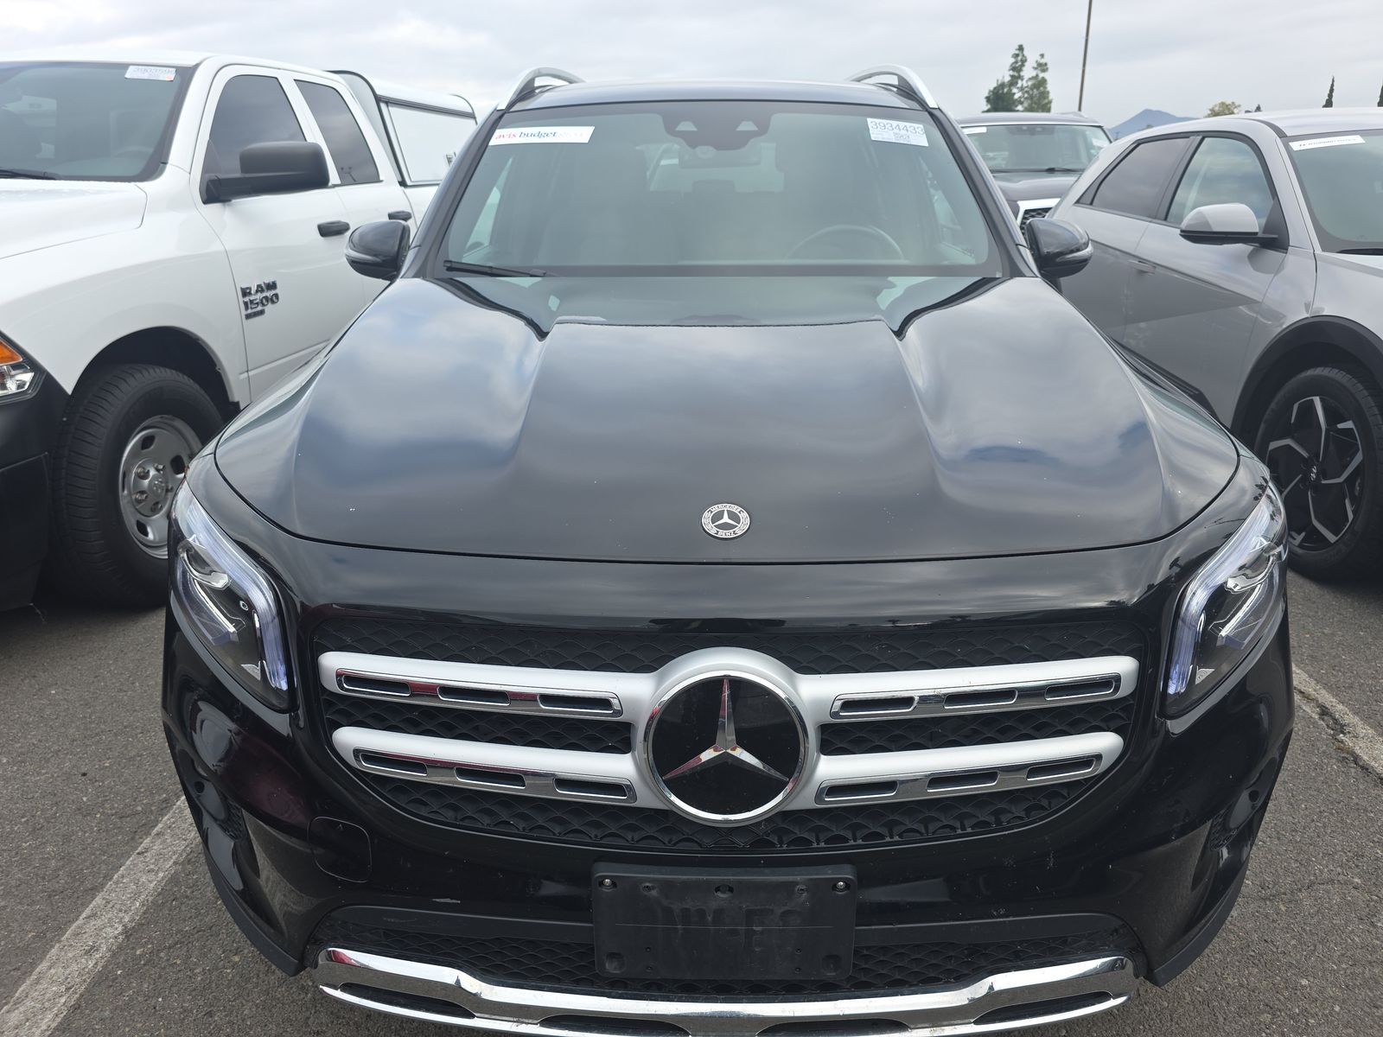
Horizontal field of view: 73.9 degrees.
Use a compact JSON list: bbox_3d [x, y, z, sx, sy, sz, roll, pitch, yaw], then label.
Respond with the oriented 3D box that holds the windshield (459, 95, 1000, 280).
[{"bbox_3d":[0.070,-0.870,2.408,1.410,0.150,0.670,0,62,1],"label":"windshield"}]

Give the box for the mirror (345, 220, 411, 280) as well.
[{"bbox_3d":[-0.834,-0.721,2.488,0.200,0.165,0.140,0,21,1],"label":"mirror"}]

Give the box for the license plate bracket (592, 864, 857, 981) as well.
[{"bbox_3d":[0.041,0.471,1.080,0.305,0.150,0.022,0,16,1],"label":"license plate bracket"}]

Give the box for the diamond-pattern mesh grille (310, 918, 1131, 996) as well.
[{"bbox_3d":[0.045,0.554,1.171,1.040,0.105,0.075,0,16,1],"label":"diamond-pattern mesh grille"}]

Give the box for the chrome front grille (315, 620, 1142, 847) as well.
[{"bbox_3d":[0.045,0.251,1.091,1.010,0.260,0.130,0,12,1],"label":"chrome front grille"}]

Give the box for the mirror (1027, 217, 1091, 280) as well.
[{"bbox_3d":[0.976,-0.722,2.465,0.200,0.165,0.140,0,21,1],"label":"mirror"}]

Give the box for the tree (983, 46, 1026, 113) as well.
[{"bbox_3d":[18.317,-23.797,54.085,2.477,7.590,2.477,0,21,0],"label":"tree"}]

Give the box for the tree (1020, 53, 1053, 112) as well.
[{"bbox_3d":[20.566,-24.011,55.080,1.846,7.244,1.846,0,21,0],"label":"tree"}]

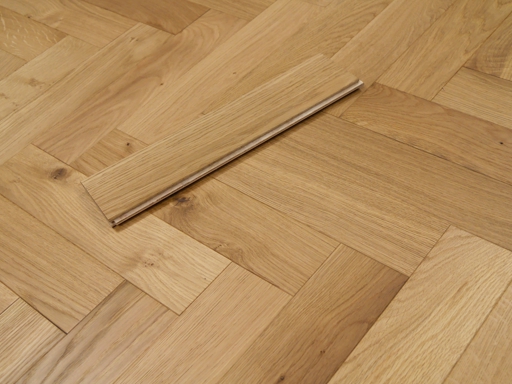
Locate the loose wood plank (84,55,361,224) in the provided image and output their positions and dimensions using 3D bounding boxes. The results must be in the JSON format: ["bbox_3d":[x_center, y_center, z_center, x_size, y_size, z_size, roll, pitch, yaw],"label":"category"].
[{"bbox_3d":[-0.040,-0.079,0.975,0.399,0.015,0.092,-30,48,-17],"label":"loose wood plank"}]

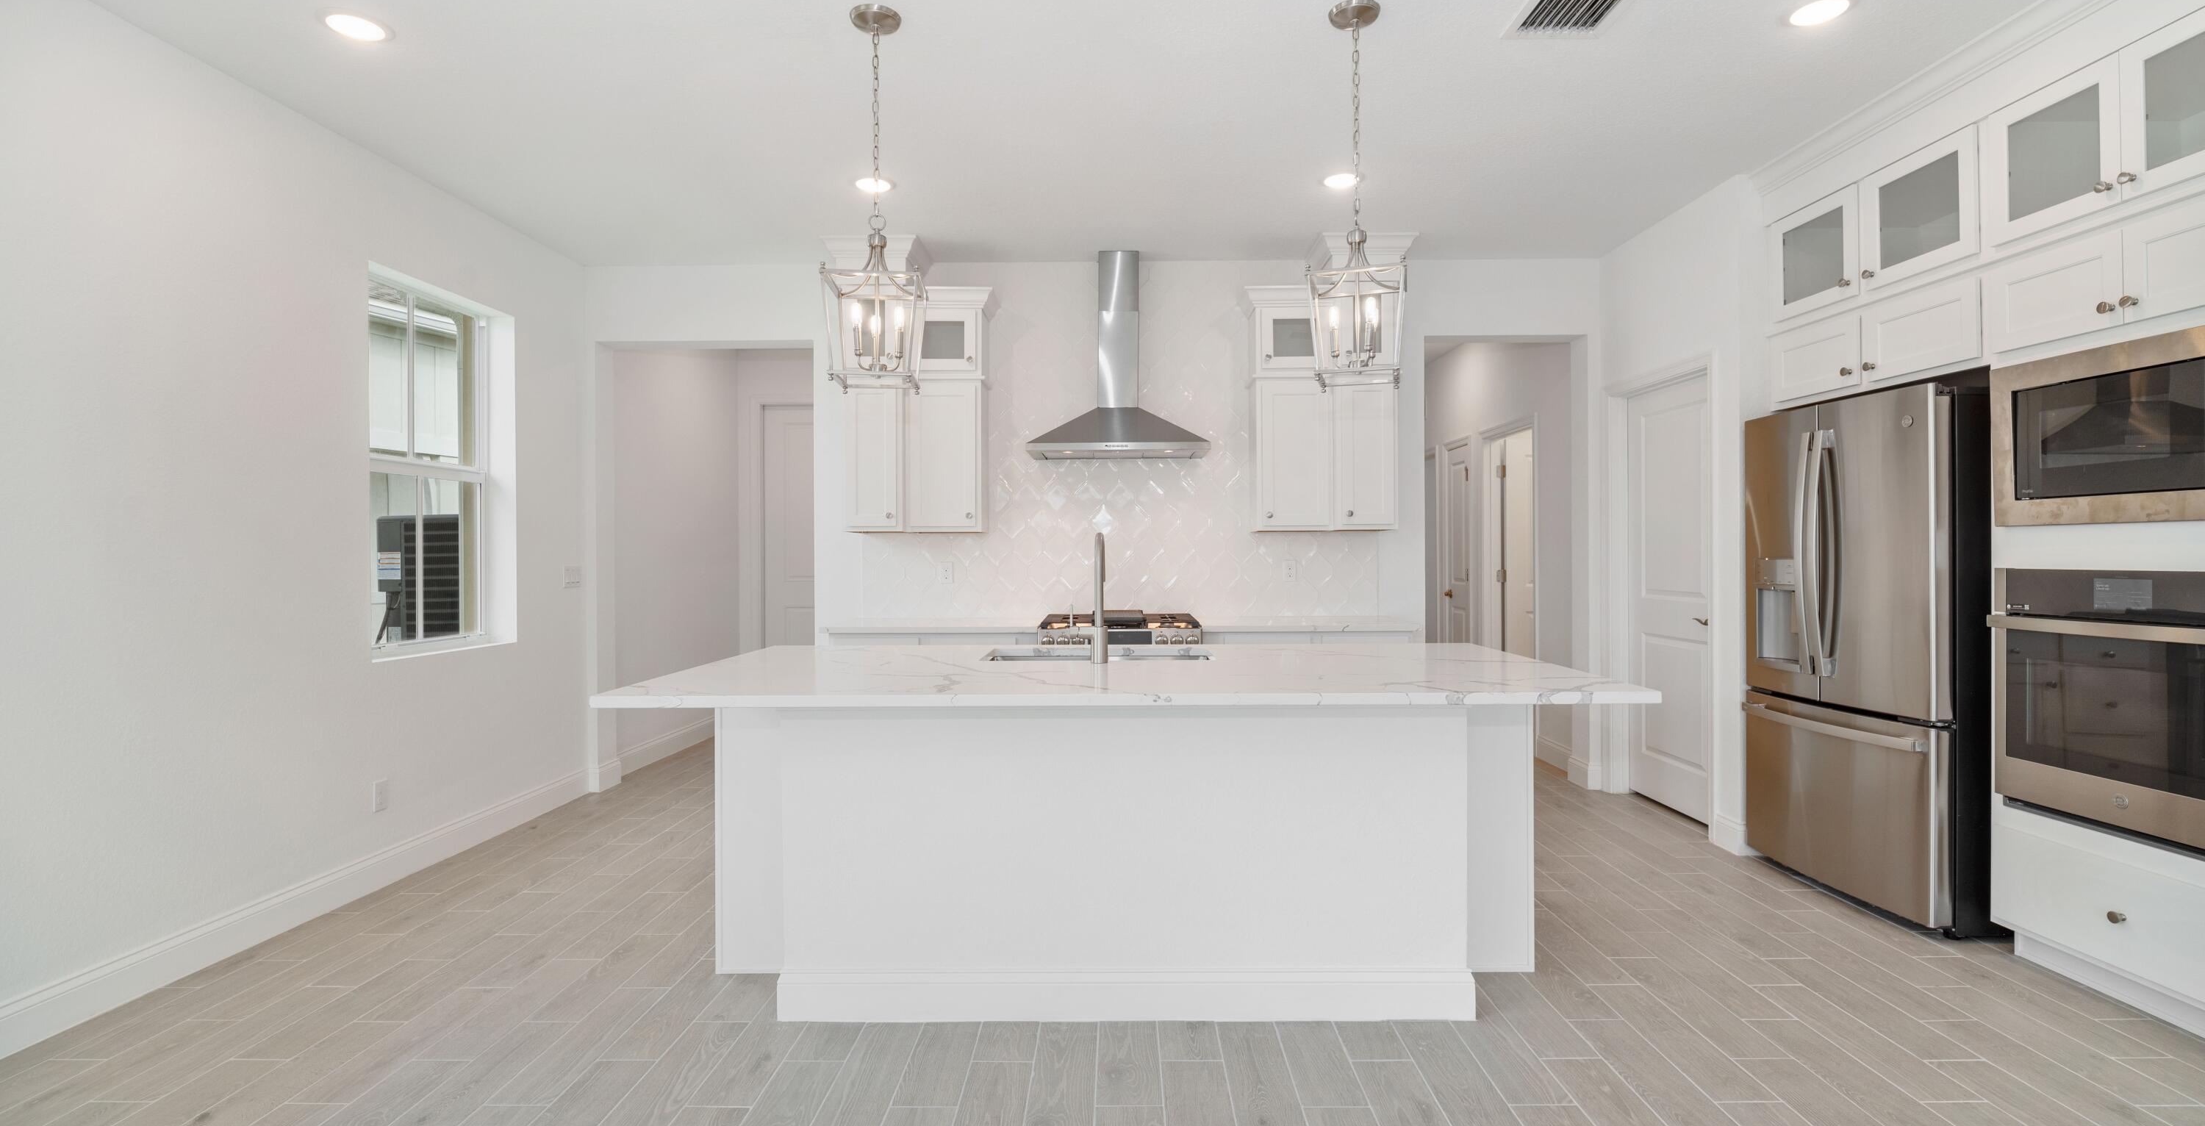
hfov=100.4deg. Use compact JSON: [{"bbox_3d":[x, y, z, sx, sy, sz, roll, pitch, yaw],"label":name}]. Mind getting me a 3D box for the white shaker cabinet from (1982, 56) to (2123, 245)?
[{"bbox_3d":[3.086,-1.216,2.747,0.520,0.416,0.408,0,1,1],"label":"white shaker cabinet"}]

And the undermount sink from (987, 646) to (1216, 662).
[{"bbox_3d":[-0.013,0.434,3.155,0.735,0.240,0.440,0,1,1],"label":"undermount sink"}]

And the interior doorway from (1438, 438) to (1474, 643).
[{"bbox_3d":[2.716,0.144,6.967,0.120,2.105,0.688,0,1,1],"label":"interior doorway"}]

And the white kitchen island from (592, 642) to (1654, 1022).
[{"bbox_3d":[0.069,0.780,2.874,2.635,0.929,1.215,0,1,1],"label":"white kitchen island"}]

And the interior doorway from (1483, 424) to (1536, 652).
[{"bbox_3d":[2.666,0.154,5.925,0.130,2.050,0.820,0,0,1],"label":"interior doorway"}]

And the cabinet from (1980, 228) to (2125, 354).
[{"bbox_3d":[3.088,-0.802,2.746,0.520,0.271,0.413,0,1,1],"label":"cabinet"}]

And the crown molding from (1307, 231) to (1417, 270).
[{"bbox_3d":[1.301,-1.544,4.622,0.460,0.105,0.440,0,0,1],"label":"crown molding"}]

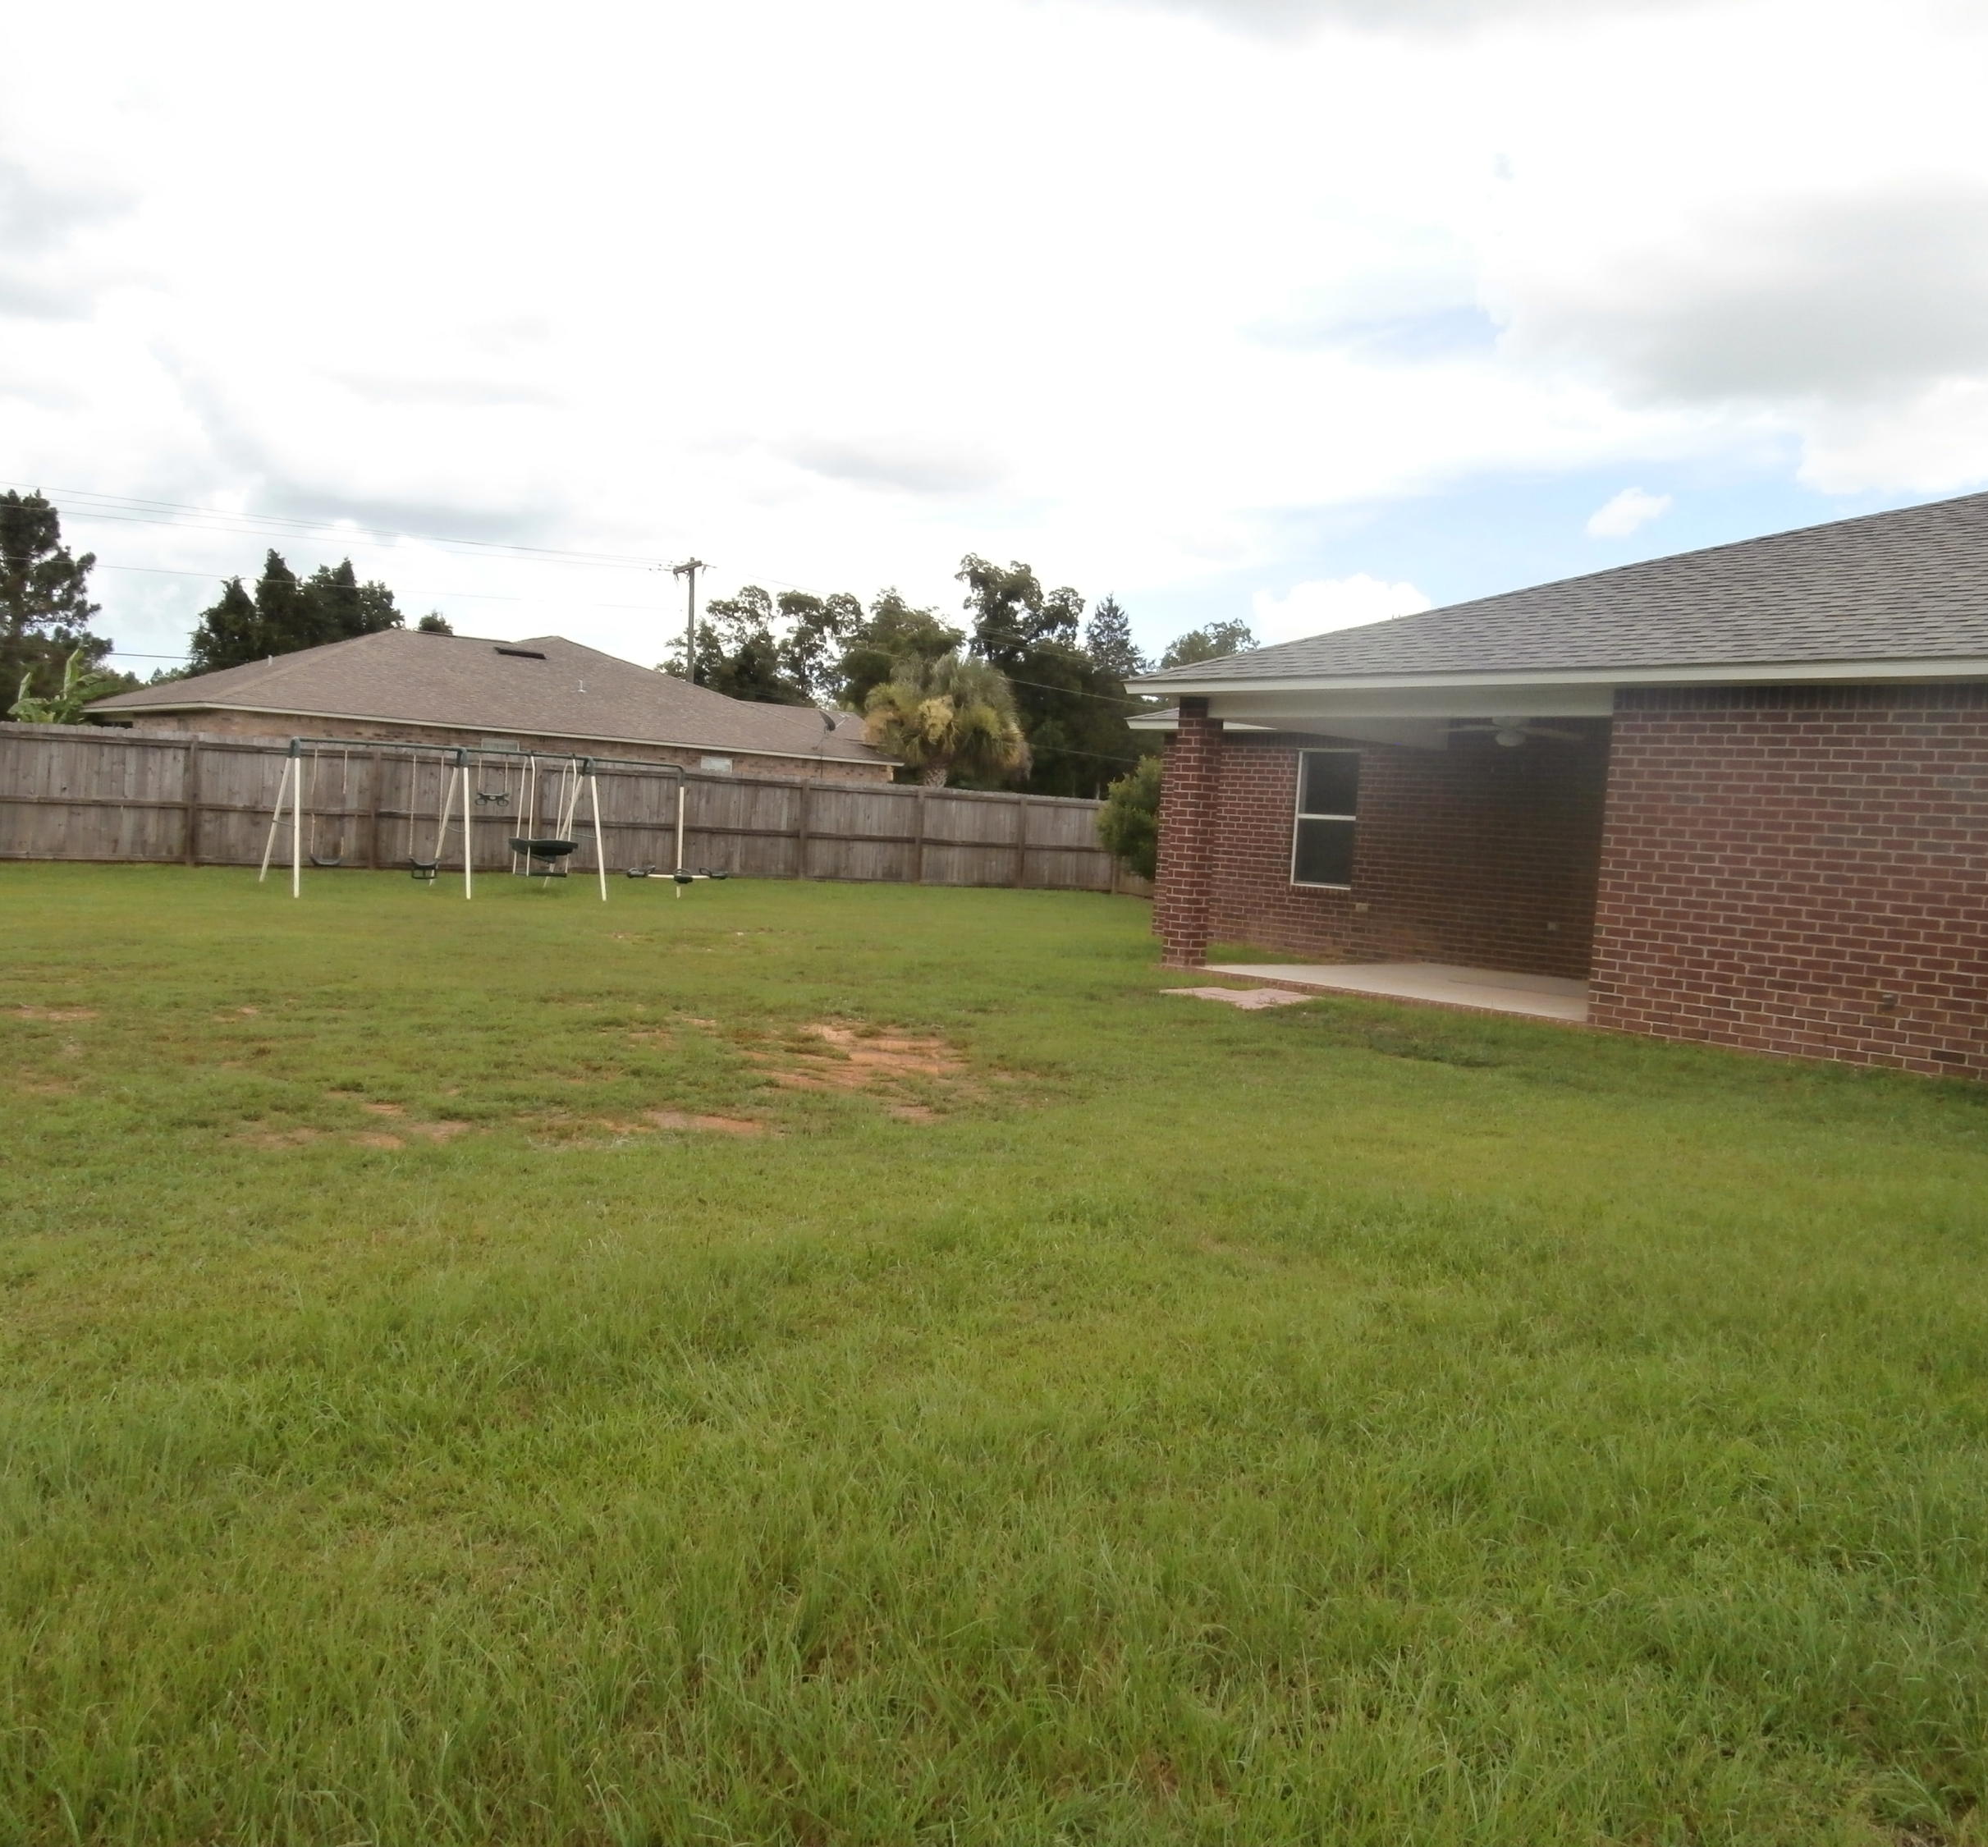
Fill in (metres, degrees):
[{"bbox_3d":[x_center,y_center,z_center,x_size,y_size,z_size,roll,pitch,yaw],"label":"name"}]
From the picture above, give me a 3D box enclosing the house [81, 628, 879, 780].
[{"bbox_3d":[-13.660,-5.255,46.549,17.940,5.500,14.200,0,5,-39],"label":"house"}]

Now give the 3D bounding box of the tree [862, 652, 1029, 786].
[{"bbox_3d":[-1.371,-4.184,43.171,4.200,5.360,4.200,3,4,0],"label":"tree"}]

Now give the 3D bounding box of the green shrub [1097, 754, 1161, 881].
[{"bbox_3d":[2.400,-1.264,24.576,2.100,2.370,2.100,3,4,0],"label":"green shrub"}]

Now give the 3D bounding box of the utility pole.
[{"bbox_3d":[-12.349,-9.205,68.343,0.400,10.750,2.440,2,4,-26],"label":"utility pole"}]

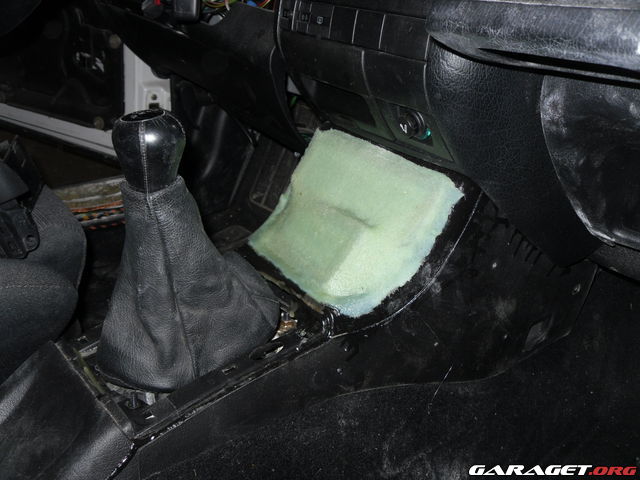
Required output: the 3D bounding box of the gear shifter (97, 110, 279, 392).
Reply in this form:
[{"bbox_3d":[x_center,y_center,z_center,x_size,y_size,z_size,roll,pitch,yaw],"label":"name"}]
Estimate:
[{"bbox_3d":[-0.112,-0.006,0.507,0.157,0.197,0.120,-22,34,-34],"label":"gear shifter"}]

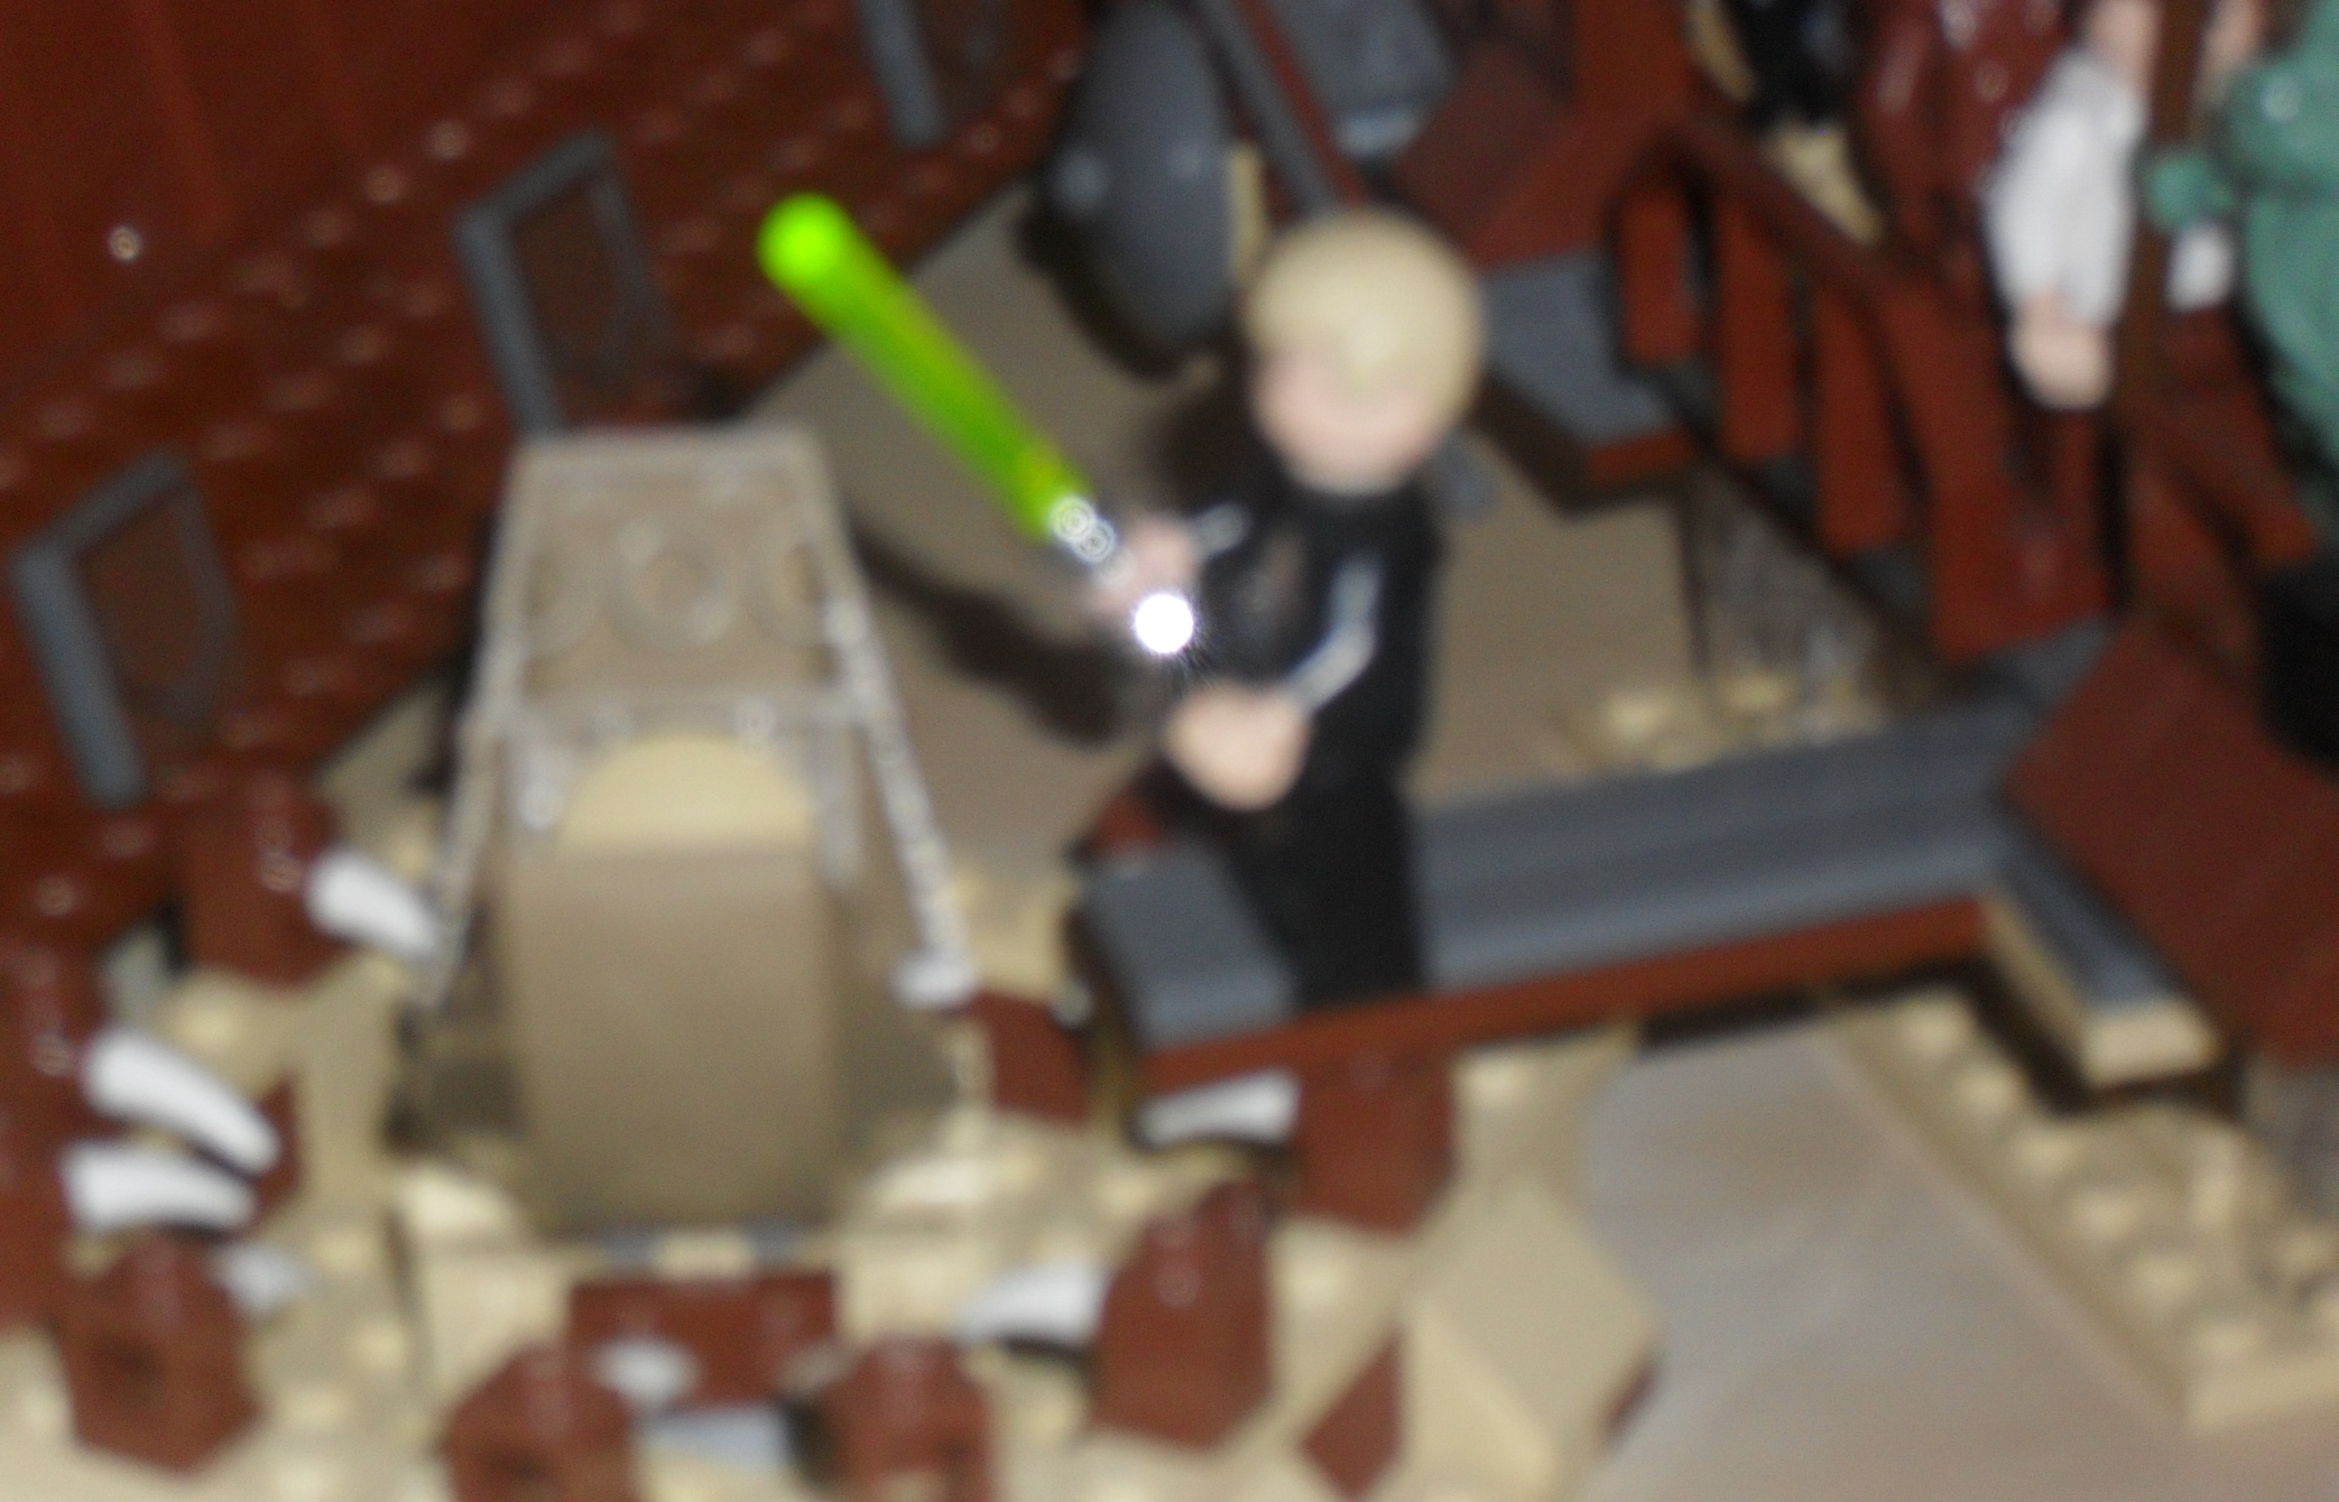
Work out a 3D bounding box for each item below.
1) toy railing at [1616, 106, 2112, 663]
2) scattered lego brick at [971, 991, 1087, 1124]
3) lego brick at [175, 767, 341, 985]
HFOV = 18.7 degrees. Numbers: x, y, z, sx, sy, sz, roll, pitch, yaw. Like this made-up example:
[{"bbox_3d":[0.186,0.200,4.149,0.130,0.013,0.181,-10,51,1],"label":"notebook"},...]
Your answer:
[{"bbox_3d":[0.041,-0.025,0.430,0.009,0.019,0.048,-11,28,-15],"label":"toy railing"},{"bbox_3d":[-0.006,0.017,0.441,0.008,0.009,0.007,12,31,28],"label":"scattered lego brick"},{"bbox_3d":[-0.059,0.008,0.470,0.008,0.011,0.008,12,31,28],"label":"lego brick"}]

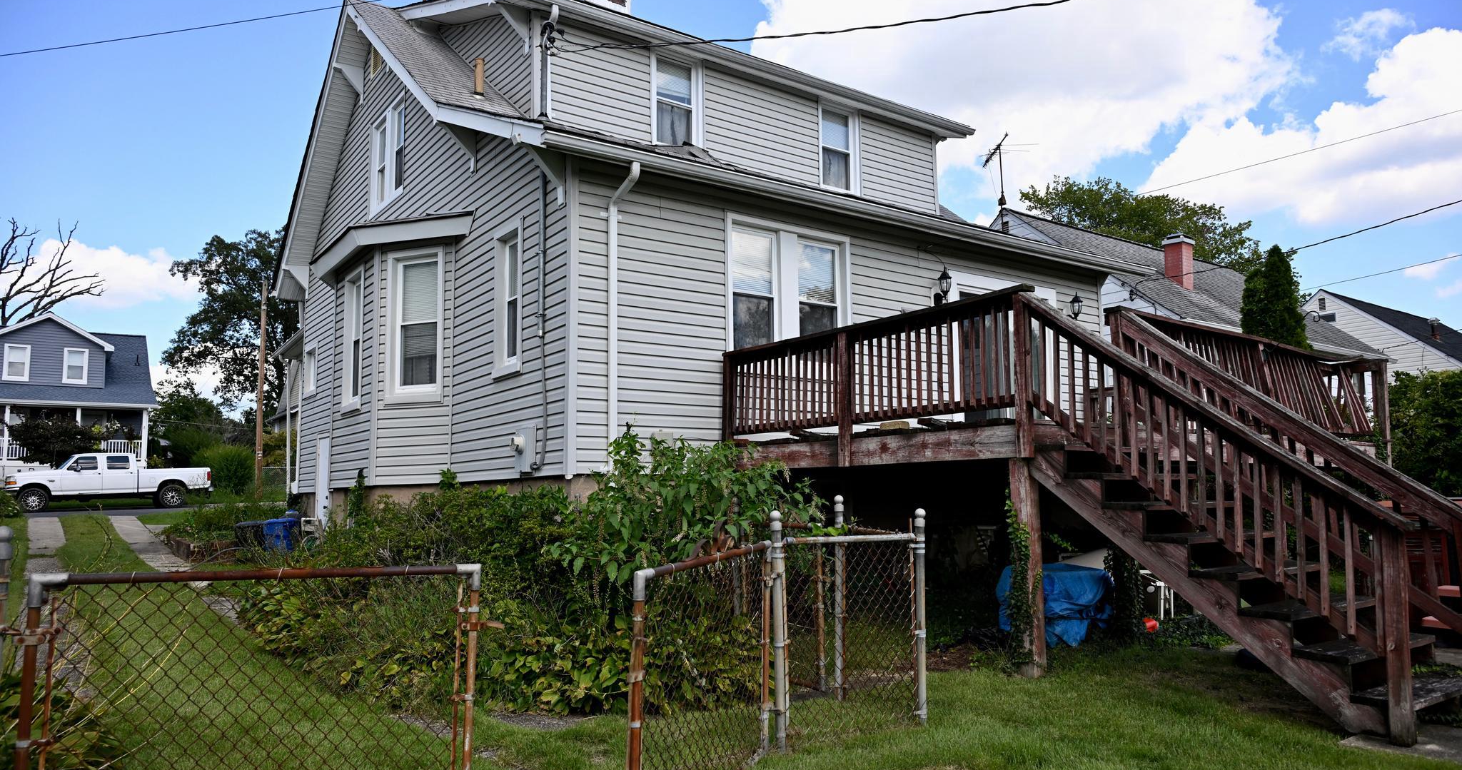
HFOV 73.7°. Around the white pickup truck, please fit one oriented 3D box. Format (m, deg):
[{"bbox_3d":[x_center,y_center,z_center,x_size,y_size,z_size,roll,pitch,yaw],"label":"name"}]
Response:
[{"bbox_3d":[-21.298,3.346,33.593,5.850,1.920,2.000,4,-9,-35],"label":"white pickup truck"}]

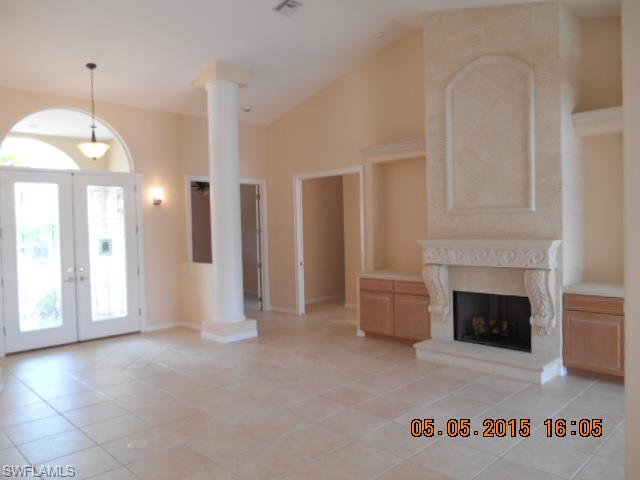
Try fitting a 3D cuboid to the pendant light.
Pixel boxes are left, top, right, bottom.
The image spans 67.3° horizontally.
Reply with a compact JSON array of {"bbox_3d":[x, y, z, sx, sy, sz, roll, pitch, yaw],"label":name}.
[{"bbox_3d":[-2.954,-1.651,6.256,0.388,1.229,0.388,-3,2,-45],"label":"pendant light"}]

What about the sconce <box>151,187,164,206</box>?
[{"bbox_3d":[-2.583,-0.690,7.629,0.179,0.298,0.159,-3,2,-45],"label":"sconce"}]

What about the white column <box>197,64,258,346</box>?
[{"bbox_3d":[-1.385,-0.525,7.133,0.601,3.925,0.601,-3,2,-45],"label":"white column"}]

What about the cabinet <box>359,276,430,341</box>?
[{"bbox_3d":[1.203,0.948,6.790,0.576,0.884,1.173,-3,2,-45],"label":"cabinet"}]

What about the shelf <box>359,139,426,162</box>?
[{"bbox_3d":[1.153,-1.287,6.981,0.278,0.189,1.322,-3,2,-45],"label":"shelf"}]

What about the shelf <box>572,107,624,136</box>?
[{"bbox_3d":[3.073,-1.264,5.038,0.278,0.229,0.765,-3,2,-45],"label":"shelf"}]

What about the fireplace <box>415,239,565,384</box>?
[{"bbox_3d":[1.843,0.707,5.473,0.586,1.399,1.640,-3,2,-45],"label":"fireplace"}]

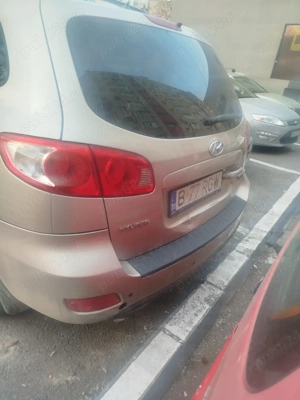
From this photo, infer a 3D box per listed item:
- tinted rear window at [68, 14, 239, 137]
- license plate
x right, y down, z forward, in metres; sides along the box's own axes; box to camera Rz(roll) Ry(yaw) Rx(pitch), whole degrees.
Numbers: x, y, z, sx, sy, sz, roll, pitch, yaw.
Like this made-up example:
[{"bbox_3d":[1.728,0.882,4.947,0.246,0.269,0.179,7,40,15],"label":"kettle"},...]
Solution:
[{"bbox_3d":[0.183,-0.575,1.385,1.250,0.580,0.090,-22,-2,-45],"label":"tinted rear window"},{"bbox_3d":[0.266,-0.054,1.495,0.024,0.118,0.525,16,26,38],"label":"license plate"}]

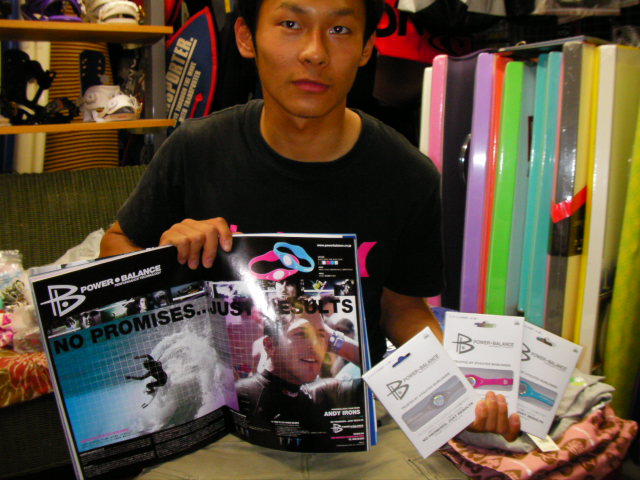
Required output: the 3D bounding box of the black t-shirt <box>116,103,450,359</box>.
[{"bbox_3d":[-0.057,0.045,1.070,0.480,0.530,0.290,-1,9,-8],"label":"black t-shirt"}]

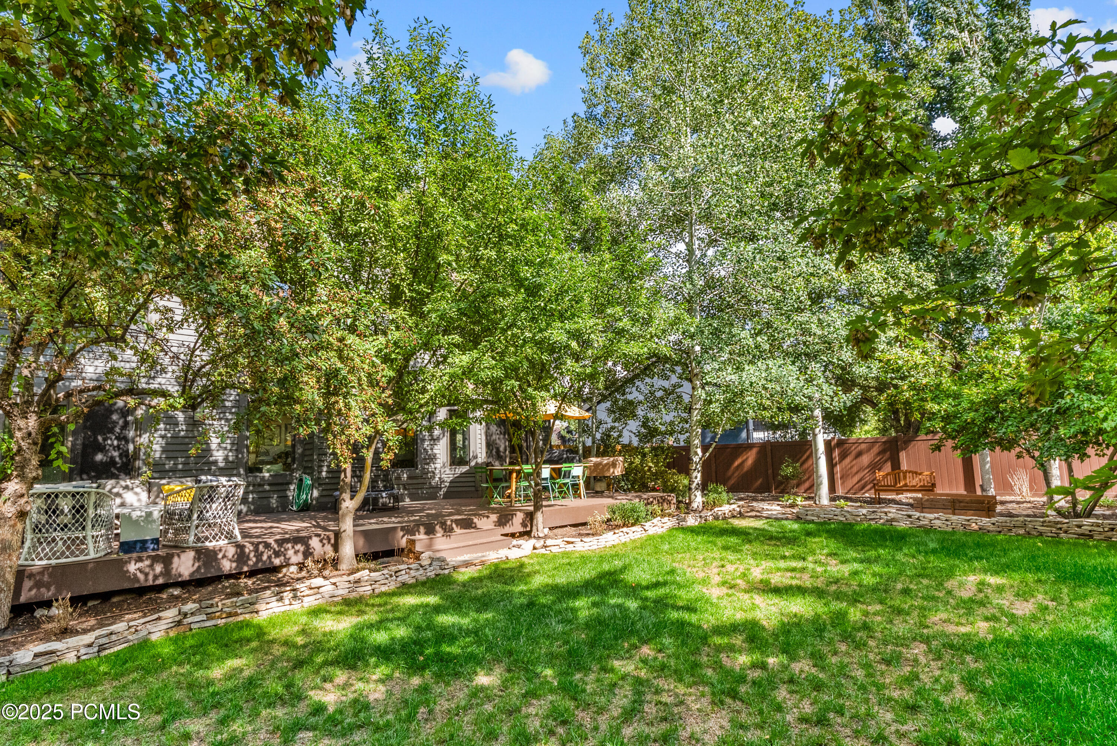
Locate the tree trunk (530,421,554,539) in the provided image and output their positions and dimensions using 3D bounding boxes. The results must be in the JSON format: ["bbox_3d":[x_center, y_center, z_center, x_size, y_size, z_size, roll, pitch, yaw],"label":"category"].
[{"bbox_3d":[-0.305,1.977,9.150,0.420,2.100,0.360,0,-7,-2],"label":"tree trunk"}]

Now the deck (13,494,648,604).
[{"bbox_3d":[-2.595,2.784,9.236,10.350,0.400,2.830,5,-9,-37],"label":"deck"}]

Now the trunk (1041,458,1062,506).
[{"bbox_3d":[12.021,2.636,12.100,0.360,1.120,0.330,-7,-10,44],"label":"trunk"}]

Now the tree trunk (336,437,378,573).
[{"bbox_3d":[-2.863,1.871,7.100,0.520,1.880,0.380,2,-8,-21],"label":"tree trunk"}]

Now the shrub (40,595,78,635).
[{"bbox_3d":[-4.828,2.327,4.800,0.290,0.340,0.280,7,-10,-43],"label":"shrub"}]

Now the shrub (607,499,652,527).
[{"bbox_3d":[1.460,2.867,10.200,0.860,0.500,0.720,-1,-7,8],"label":"shrub"}]

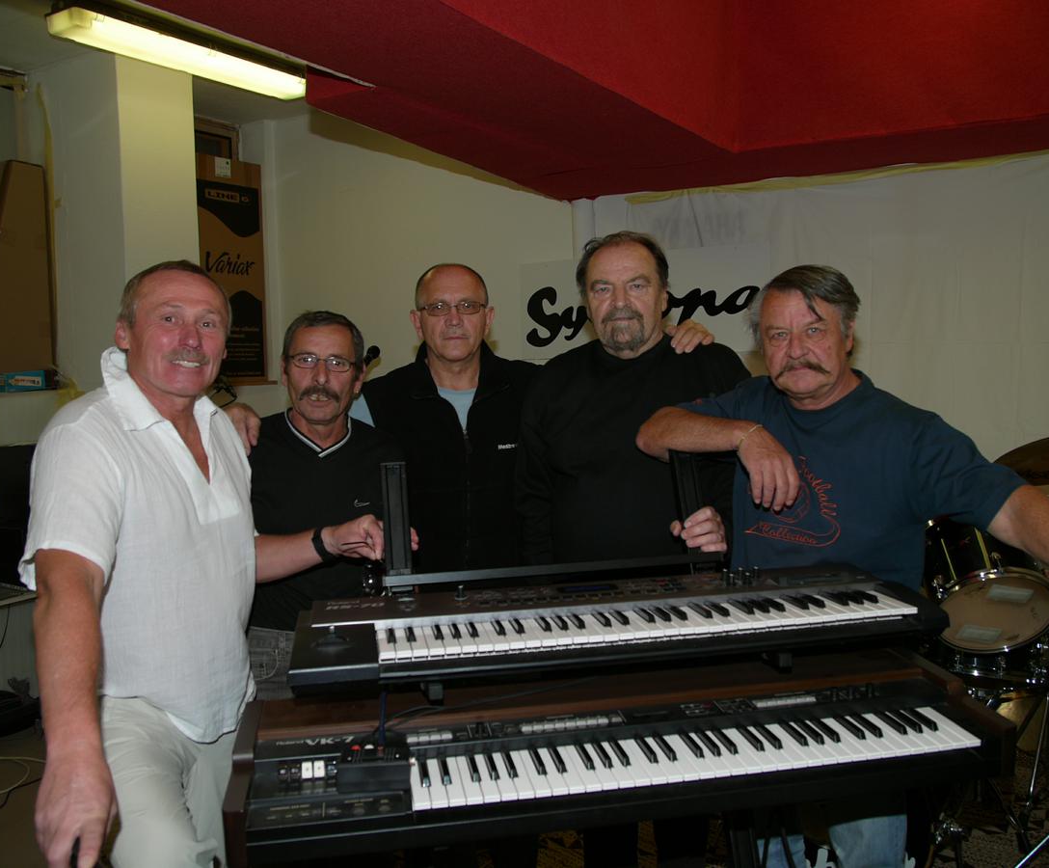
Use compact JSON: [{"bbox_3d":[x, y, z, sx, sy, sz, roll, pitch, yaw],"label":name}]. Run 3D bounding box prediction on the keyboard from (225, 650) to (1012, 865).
[{"bbox_3d":[0.141,0.473,1.466,1.128,0.110,0.348,-3,5,-8],"label":"keyboard"}]

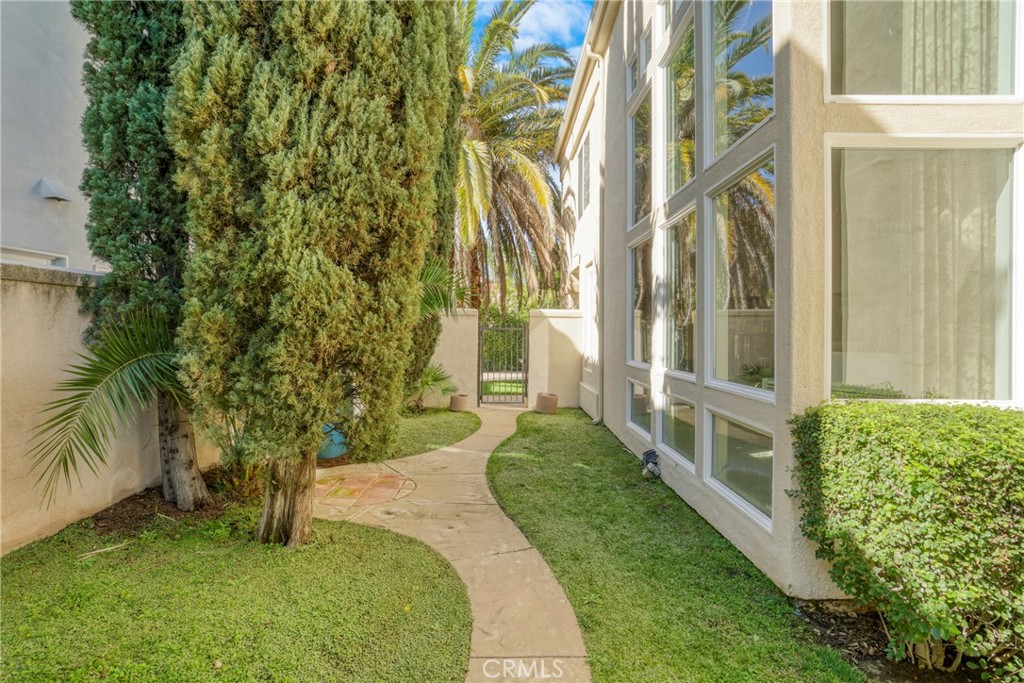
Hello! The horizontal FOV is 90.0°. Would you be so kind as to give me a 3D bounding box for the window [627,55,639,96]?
[{"bbox_3d":[1.540,-3.313,6.360,0.100,0.460,0.485,0,1,-1],"label":"window"}]

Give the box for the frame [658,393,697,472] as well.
[{"bbox_3d":[1.564,0.812,4.832,0.100,0.595,1.070,0,1,-1],"label":"frame"}]

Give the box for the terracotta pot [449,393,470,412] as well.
[{"bbox_3d":[-0.994,1.170,9.750,0.350,0.280,0.350,0,1,0],"label":"terracotta pot"}]

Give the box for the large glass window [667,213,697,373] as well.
[{"bbox_3d":[1.565,-0.430,4.809,0.100,1.480,1.040,0,1,-1],"label":"large glass window"}]

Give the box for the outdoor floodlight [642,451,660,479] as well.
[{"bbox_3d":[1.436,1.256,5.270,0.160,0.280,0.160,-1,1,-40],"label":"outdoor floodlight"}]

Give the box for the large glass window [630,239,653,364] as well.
[{"bbox_3d":[1.545,-0.463,6.084,0.100,1.520,1.070,0,1,-1],"label":"large glass window"}]

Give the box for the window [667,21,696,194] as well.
[{"bbox_3d":[1.565,-2.120,4.785,0.100,1.460,1.040,0,1,-1],"label":"window"}]

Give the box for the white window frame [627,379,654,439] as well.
[{"bbox_3d":[1.557,0.790,6.150,0.080,0.590,1.080,0,1,0],"label":"white window frame"}]

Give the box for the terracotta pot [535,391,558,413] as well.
[{"bbox_3d":[0.663,1.154,9.500,0.400,0.320,0.400,0,1,0],"label":"terracotta pot"}]

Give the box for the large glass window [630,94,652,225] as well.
[{"bbox_3d":[1.562,-2.160,6.130,0.080,1.470,1.060,0,1,0],"label":"large glass window"}]

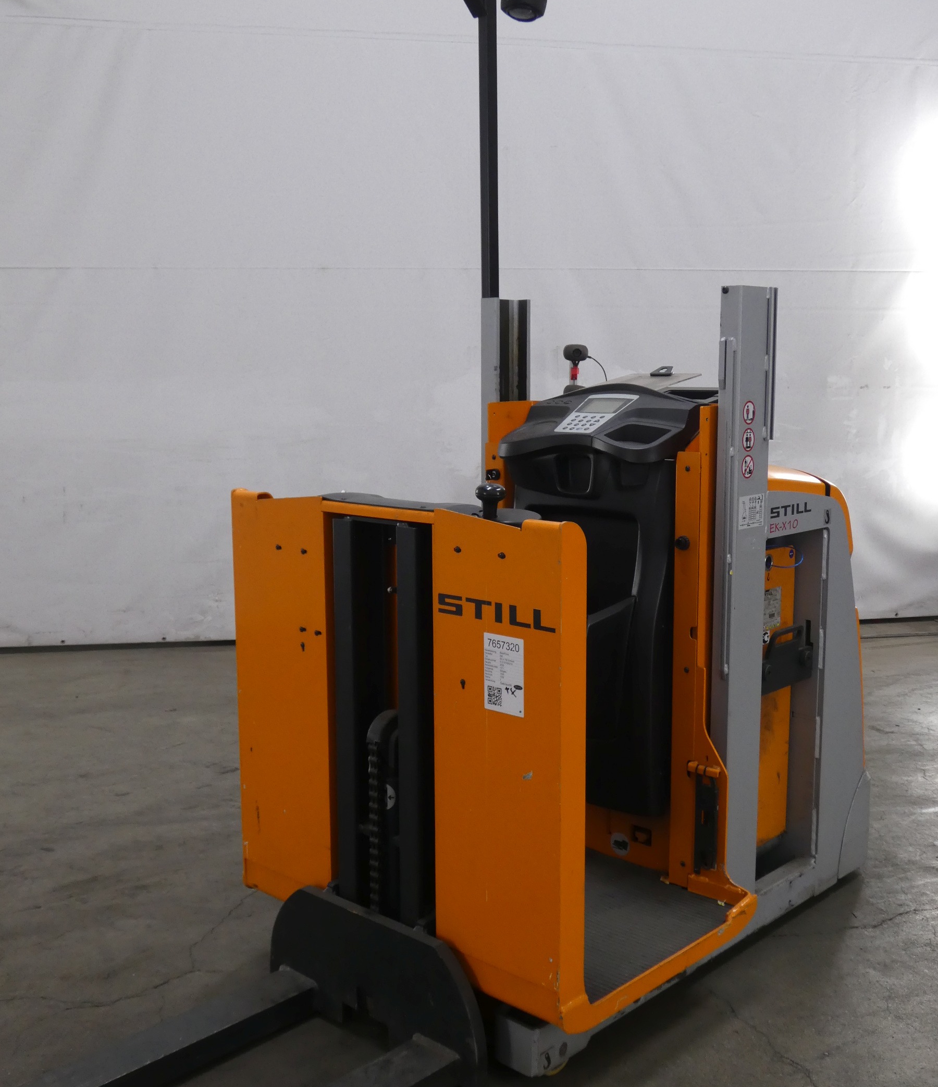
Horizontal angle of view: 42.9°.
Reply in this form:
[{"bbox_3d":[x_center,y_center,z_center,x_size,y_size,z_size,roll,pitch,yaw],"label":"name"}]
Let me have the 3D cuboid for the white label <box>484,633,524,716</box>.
[{"bbox_3d":[0.067,0.250,2.268,0.100,0.150,0.002,7,11,42],"label":"white label"}]

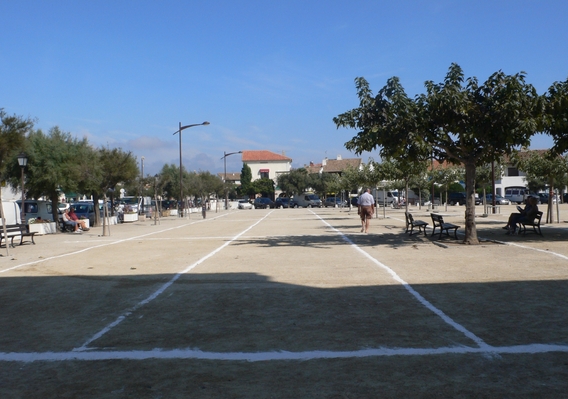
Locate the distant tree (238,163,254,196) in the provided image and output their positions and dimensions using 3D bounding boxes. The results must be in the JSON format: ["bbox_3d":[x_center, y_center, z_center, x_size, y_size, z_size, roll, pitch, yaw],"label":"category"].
[{"bbox_3d":[-5.770,-2.179,82.000,2.300,6.900,2.300,-1,0,0],"label":"distant tree"}]

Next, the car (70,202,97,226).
[{"bbox_3d":[-13.685,1.025,37.400,1.750,1.640,4.200,-1,0,8],"label":"car"}]

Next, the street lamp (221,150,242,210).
[{"bbox_3d":[-7.102,-2.585,72.500,2.950,8.000,0.400,-1,0,0],"label":"street lamp"}]

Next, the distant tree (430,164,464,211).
[{"bbox_3d":[13.373,-0.916,43.991,2.700,3.850,2.700,-1,0,0],"label":"distant tree"}]

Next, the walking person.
[{"bbox_3d":[3.332,0.474,21.596,0.620,1.750,0.380,-1,0,5],"label":"walking person"}]

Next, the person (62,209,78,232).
[{"bbox_3d":[-10.382,1.052,26.197,0.850,1.180,0.500,-1,0,13],"label":"person"}]

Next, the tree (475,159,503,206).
[{"bbox_3d":[14.025,-0.873,37.291,2.500,3.800,2.500,-1,0,0],"label":"tree"}]

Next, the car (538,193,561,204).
[{"bbox_3d":[32.246,-0.049,64.997,1.750,1.430,4.100,-1,0,-12],"label":"car"}]

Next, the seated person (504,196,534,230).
[{"bbox_3d":[8.026,0.540,18.200,1.050,1.280,0.520,-1,0,0],"label":"seated person"}]

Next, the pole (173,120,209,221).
[{"bbox_3d":[-7.835,-2.533,45.181,3.150,8.050,0.400,-1,0,0],"label":"pole"}]

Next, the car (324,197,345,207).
[{"bbox_3d":[7.178,0.329,75.000,1.700,1.450,4.100,-1,0,-24],"label":"car"}]

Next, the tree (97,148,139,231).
[{"bbox_3d":[-7.336,-0.363,23.200,1.900,3.800,1.900,-1,0,0],"label":"tree"}]

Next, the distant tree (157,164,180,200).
[{"bbox_3d":[-10.976,-0.892,51.488,2.900,4.850,2.900,-1,0,0],"label":"distant tree"}]

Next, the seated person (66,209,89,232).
[{"bbox_3d":[-10.341,1.028,26.947,0.900,1.220,0.520,-1,0,13],"label":"seated person"}]

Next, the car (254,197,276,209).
[{"bbox_3d":[-2.552,0.520,69.996,1.750,1.460,4.100,-1,0,-16],"label":"car"}]

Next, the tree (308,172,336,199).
[{"bbox_3d":[5.166,-1.244,71.500,3.800,4.700,3.700,-1,0,0],"label":"tree"}]

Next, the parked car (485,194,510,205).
[{"bbox_3d":[28.283,0.027,71.600,1.740,1.440,4.050,-1,0,-40],"label":"parked car"}]

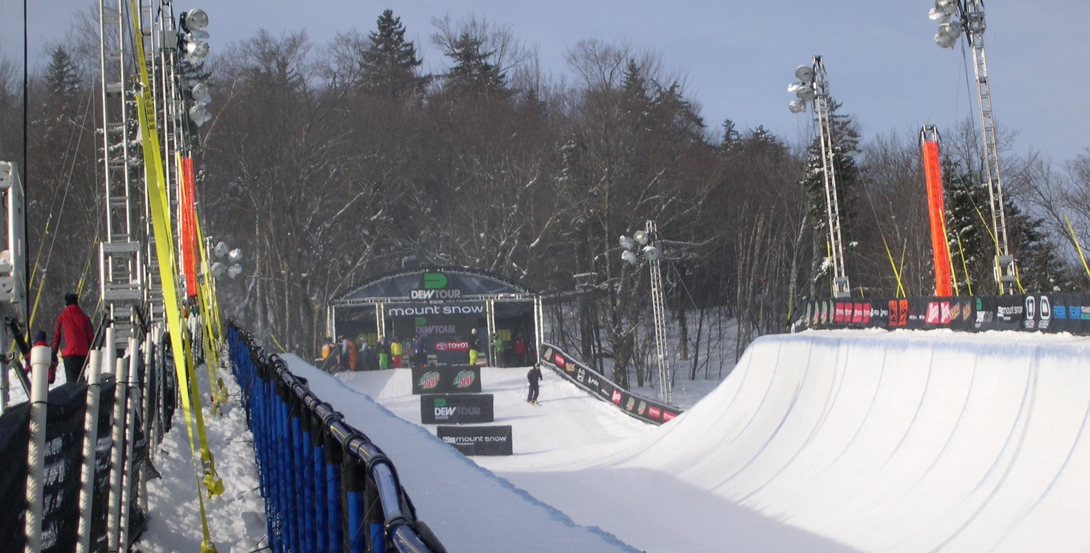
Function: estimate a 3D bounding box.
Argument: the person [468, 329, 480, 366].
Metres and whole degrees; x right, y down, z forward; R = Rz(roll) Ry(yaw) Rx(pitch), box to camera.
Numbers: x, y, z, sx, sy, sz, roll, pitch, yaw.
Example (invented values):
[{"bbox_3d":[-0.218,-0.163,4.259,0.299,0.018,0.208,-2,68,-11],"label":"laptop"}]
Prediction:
[{"bbox_3d":[-3.288,3.308,166.000,0.450,1.800,0.550,-9,-16,19],"label":"person"}]

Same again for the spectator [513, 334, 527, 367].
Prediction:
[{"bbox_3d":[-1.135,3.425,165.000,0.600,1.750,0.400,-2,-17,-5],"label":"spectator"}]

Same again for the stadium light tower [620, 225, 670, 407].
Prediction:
[{"bbox_3d":[4.330,1.785,149.000,1.700,8.600,1.400,-2,-17,-5],"label":"stadium light tower"}]

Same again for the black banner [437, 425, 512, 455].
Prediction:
[{"bbox_3d":[-2.782,6.530,143.000,3.000,1.210,0.060,-2,-5,-5],"label":"black banner"}]

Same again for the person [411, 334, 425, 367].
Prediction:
[{"bbox_3d":[-5.852,3.445,165.000,0.620,1.750,0.400,-2,-17,-5],"label":"person"}]

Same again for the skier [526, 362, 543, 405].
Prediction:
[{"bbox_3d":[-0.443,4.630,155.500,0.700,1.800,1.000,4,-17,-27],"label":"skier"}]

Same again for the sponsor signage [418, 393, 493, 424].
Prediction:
[{"bbox_3d":[-3.623,5.479,149.000,3.000,1.210,0.060,-2,-5,-5],"label":"sponsor signage"}]

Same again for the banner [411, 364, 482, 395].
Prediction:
[{"bbox_3d":[-4.384,4.612,160.000,3.050,1.200,0.100,-3,-16,-5],"label":"banner"}]

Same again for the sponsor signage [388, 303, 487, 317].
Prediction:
[{"bbox_3d":[-4.960,1.517,164.000,4.500,0.580,0.080,-2,-17,-5],"label":"sponsor signage"}]

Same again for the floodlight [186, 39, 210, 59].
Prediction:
[{"bbox_3d":[-9.377,-6.144,97.000,0.650,0.560,0.570,-2,-17,-5],"label":"floodlight"}]

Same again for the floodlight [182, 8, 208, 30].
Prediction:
[{"bbox_3d":[-9.446,-6.938,97.000,0.650,0.590,0.570,-7,-17,11],"label":"floodlight"}]

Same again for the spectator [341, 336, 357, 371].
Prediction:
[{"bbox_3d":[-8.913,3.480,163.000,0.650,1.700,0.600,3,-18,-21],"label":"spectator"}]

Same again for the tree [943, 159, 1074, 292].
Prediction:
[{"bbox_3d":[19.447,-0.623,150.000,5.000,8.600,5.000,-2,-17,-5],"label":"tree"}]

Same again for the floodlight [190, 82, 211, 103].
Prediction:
[{"bbox_3d":[-10.734,-5.739,112.000,0.500,0.530,0.530,20,-25,-23],"label":"floodlight"}]

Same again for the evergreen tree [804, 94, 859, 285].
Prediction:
[{"bbox_3d":[13.086,-2.479,162.000,3.000,11.500,3.000,-4,-15,0],"label":"evergreen tree"}]

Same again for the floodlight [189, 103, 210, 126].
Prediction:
[{"bbox_3d":[-12.039,-5.634,125.000,0.660,0.600,0.570,-7,-17,11],"label":"floodlight"}]

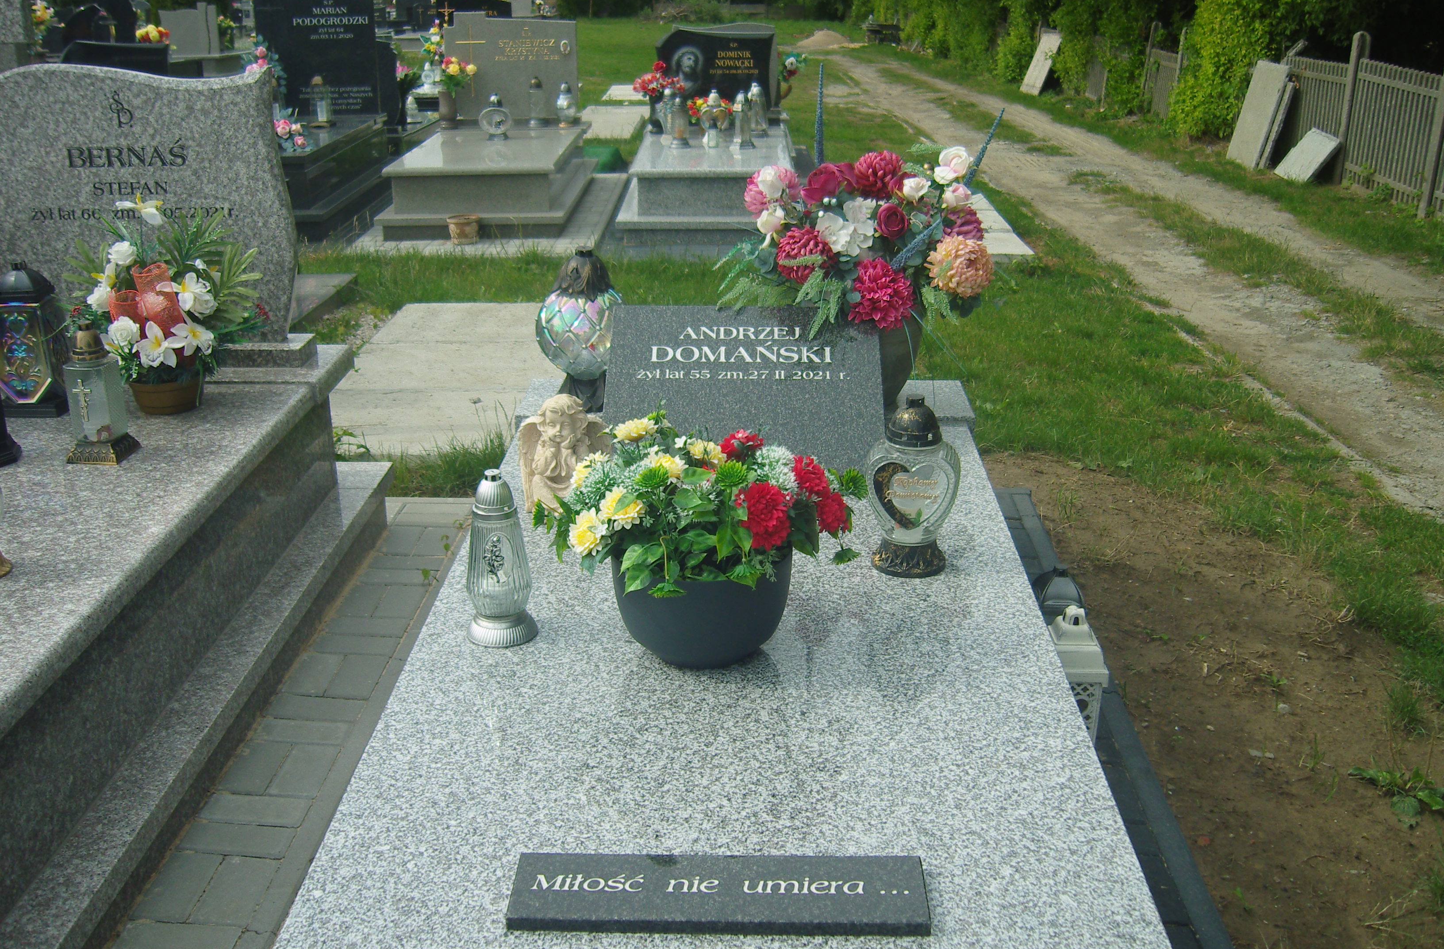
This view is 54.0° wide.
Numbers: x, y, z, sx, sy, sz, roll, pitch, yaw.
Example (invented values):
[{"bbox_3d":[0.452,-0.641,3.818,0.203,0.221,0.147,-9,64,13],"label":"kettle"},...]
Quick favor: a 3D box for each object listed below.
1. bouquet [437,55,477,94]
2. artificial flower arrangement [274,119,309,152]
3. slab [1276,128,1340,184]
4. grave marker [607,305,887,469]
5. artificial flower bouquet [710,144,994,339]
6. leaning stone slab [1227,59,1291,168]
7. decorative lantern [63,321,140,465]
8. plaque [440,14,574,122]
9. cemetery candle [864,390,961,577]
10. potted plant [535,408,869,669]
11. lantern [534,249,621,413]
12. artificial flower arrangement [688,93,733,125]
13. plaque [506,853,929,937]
[{"bbox_3d":[-1.884,-2.840,10.100,0.270,0.270,0.250,0,20,2],"label":"bouquet"},{"bbox_3d":[-2.581,-2.018,8.416,0.260,0.190,0.220,1,20,2],"label":"artificial flower arrangement"},{"bbox_3d":[5.553,-2.981,13.372,0.055,0.487,0.720,35,17,-11],"label":"slab"},{"bbox_3d":[0.050,-0.195,3.163,0.610,0.040,0.490,0,50,1],"label":"grave marker"},{"bbox_3d":[0.305,-0.533,3.232,0.620,0.430,0.480,1,20,2],"label":"artificial flower bouquet"},{"bbox_3d":[4.501,-3.019,11.900,0.055,0.870,0.690,11,20,-4],"label":"leaning stone slab"},{"bbox_3d":[-1.365,-0.184,3.081,0.112,0.300,0.115,1,20,2],"label":"decorative lantern"},{"bbox_3d":[-1.458,-2.814,9.799,0.909,0.707,0.090,1,20,2],"label":"plaque"},{"bbox_3d":[0.353,0.015,2.610,0.172,0.325,0.138,2,22,5],"label":"cemetery candle"},{"bbox_3d":[-0.035,0.097,2.223,0.500,0.385,0.440,-1,20,-1],"label":"potted plant"},{"bbox_3d":[-0.331,-0.343,3.326,0.215,0.366,0.215,-2,20,-5],"label":"lantern"},{"bbox_3d":[-0.076,-2.477,9.597,0.310,0.210,0.250,1,20,2],"label":"artificial flower arrangement"},{"bbox_3d":[-0.003,0.523,1.772,0.512,0.020,0.126,0,22,2],"label":"plaque"}]

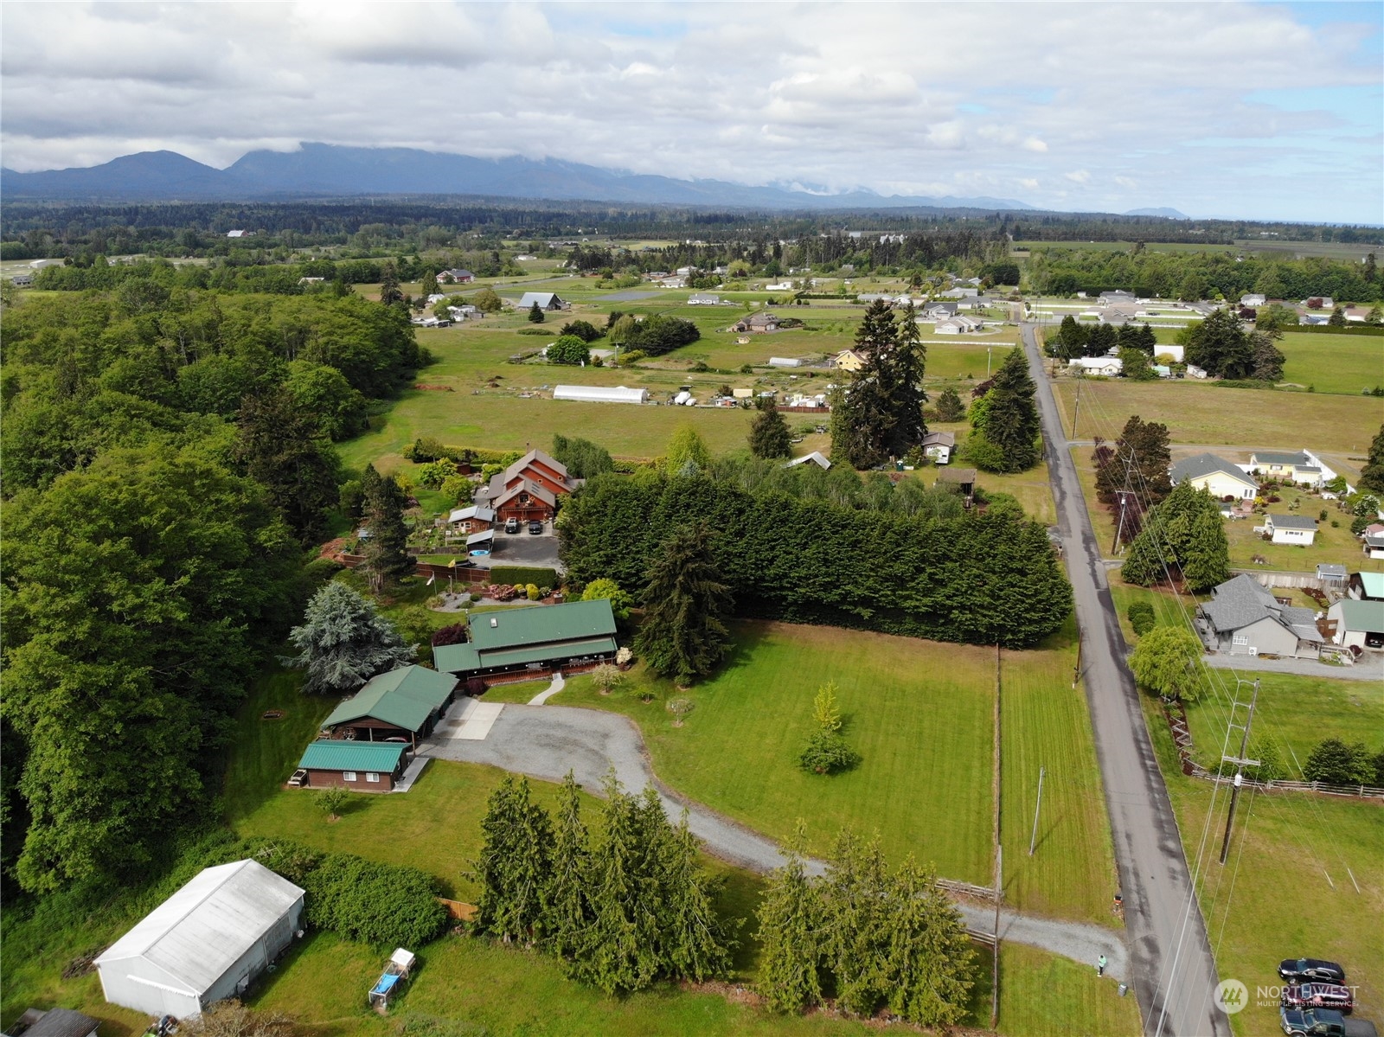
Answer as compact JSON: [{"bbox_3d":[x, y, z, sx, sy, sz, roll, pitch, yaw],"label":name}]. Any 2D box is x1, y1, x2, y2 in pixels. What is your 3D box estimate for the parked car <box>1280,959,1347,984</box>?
[{"bbox_3d":[48.728,35.675,75.340,4.500,1.600,1.820,5,19,13],"label":"parked car"}]

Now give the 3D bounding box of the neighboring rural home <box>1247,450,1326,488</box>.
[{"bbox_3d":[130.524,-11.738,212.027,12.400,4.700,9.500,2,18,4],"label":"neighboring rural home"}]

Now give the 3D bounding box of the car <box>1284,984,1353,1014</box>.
[{"bbox_3d":[47.435,36.449,72.757,4.620,1.700,1.850,5,18,12],"label":"car"}]

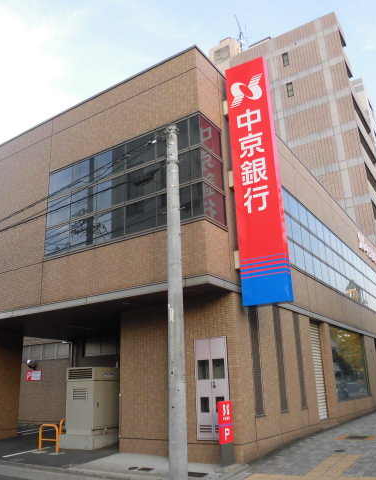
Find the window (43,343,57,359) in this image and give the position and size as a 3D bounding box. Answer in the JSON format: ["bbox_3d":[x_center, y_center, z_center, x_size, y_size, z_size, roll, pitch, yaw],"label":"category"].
[{"bbox_3d":[-6.148,4.970,19.729,0.856,0.609,0.080,-13,-21,31],"label":"window"}]

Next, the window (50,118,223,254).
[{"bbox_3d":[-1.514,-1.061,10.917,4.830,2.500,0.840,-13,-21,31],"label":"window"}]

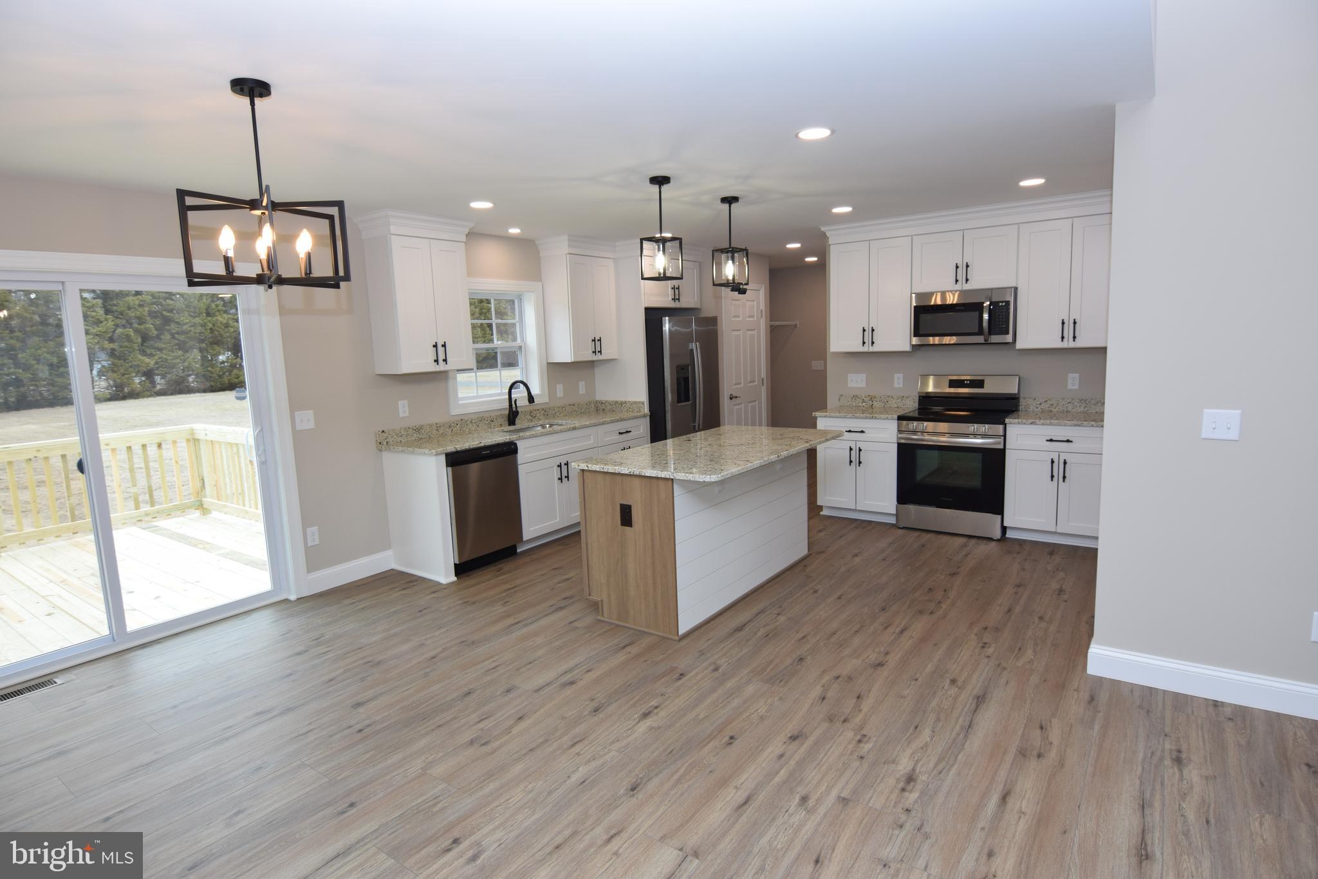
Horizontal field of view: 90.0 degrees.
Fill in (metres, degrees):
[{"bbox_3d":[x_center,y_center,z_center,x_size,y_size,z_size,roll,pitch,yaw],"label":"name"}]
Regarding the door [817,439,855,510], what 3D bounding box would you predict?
[{"bbox_3d":[1.506,0.290,5.571,0.334,0.580,0.027,4,10,37],"label":"door"}]

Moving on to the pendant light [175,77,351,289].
[{"bbox_3d":[-1.343,-0.845,2.221,0.500,0.665,0.540,-7,10,-31],"label":"pendant light"}]

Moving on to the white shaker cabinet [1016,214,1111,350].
[{"bbox_3d":[3.026,-1.133,4.814,0.678,0.906,0.325,4,11,36],"label":"white shaker cabinet"}]

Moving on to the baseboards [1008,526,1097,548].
[{"bbox_3d":[2.883,0.707,4.788,0.664,0.114,0.035,4,11,36],"label":"baseboards"}]

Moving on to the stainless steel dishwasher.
[{"bbox_3d":[-1.443,0.467,4.829,0.610,0.868,0.595,4,10,36],"label":"stainless steel dishwasher"}]

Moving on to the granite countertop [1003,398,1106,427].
[{"bbox_3d":[2.966,-0.200,4.816,0.667,0.133,0.655,4,11,36],"label":"granite countertop"}]

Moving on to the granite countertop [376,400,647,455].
[{"bbox_3d":[-1.033,-0.137,5.377,0.655,0.133,2.314,4,11,36],"label":"granite countertop"}]

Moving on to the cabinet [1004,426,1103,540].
[{"bbox_3d":[2.996,0.243,4.898,0.664,0.769,0.615,4,11,36],"label":"cabinet"}]

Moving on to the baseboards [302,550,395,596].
[{"bbox_3d":[-2.111,0.907,4.521,0.017,0.139,0.613,4,10,36],"label":"baseboards"}]

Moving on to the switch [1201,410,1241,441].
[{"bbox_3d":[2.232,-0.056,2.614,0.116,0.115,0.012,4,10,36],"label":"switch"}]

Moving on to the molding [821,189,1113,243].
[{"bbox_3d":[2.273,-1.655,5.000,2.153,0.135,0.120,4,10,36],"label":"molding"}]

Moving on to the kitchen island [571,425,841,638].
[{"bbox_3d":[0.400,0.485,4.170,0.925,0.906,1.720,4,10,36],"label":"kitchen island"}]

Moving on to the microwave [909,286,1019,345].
[{"bbox_3d":[2.437,-0.963,5.214,0.757,0.418,0.378,4,10,36],"label":"microwave"}]

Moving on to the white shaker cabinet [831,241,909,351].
[{"bbox_3d":[1.863,-1.217,5.658,0.684,0.906,0.325,4,11,36],"label":"white shaker cabinet"}]

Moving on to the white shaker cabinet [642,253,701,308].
[{"bbox_3d":[-0.128,-1.507,6.482,0.664,0.455,0.940,4,11,36],"label":"white shaker cabinet"}]

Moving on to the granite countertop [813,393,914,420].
[{"bbox_3d":[1.784,-0.279,5.643,0.702,0.132,0.654,4,10,36],"label":"granite countertop"}]

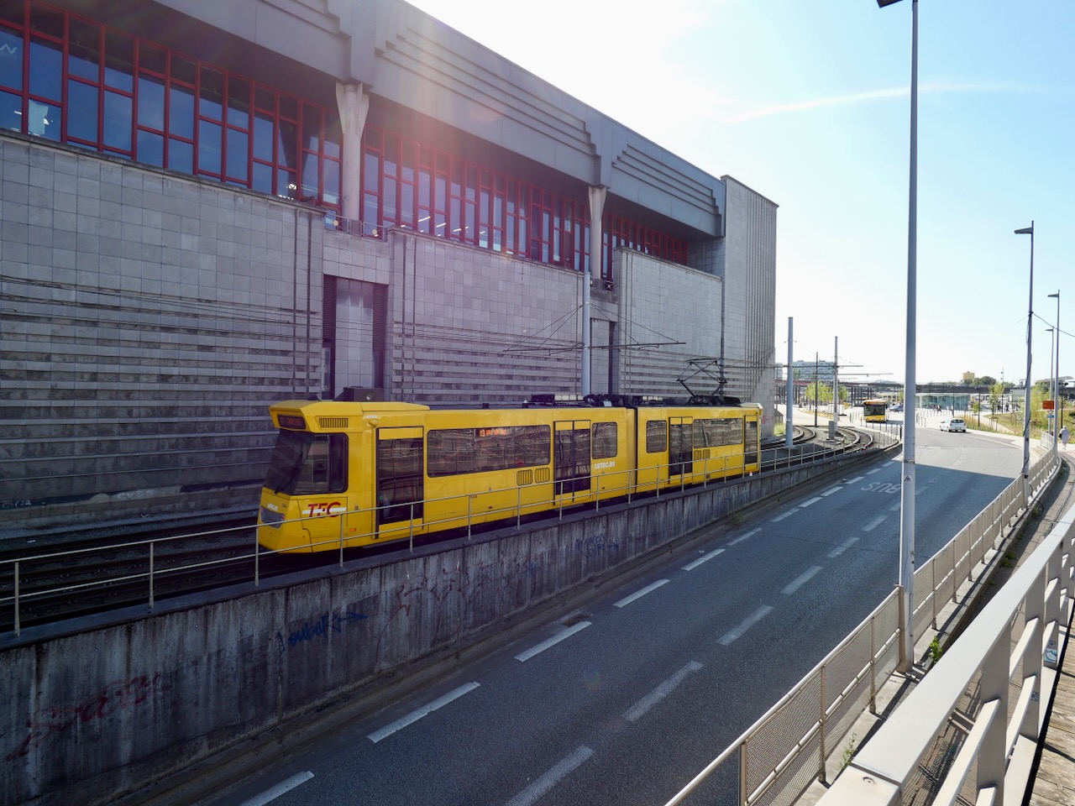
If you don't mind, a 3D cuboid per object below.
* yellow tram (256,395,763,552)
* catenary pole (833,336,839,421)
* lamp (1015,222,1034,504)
[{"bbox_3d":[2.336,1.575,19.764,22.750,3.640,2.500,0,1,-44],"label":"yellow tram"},{"bbox_3d":[25.642,-1.673,47.992,0.380,8.250,0.380,1,0,-44],"label":"catenary pole"},{"bbox_3d":[14.385,-1.115,16.603,0.300,8.500,0.500,1,0,-44],"label":"lamp"}]

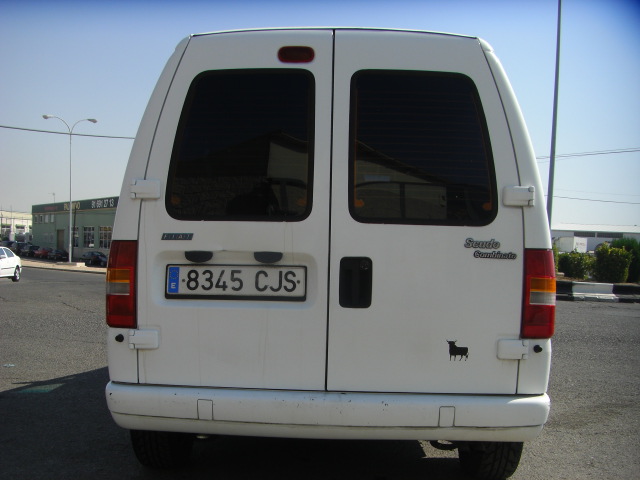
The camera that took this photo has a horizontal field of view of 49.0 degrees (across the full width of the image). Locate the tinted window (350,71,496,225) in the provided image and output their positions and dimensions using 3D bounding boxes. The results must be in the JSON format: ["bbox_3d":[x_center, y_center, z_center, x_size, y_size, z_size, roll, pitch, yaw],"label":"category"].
[{"bbox_3d":[0.393,-0.356,2.675,0.549,0.596,0.030,1,-10,2],"label":"tinted window"}]

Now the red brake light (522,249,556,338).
[{"bbox_3d":[0.819,0.201,2.650,0.130,0.333,0.100,1,-4,2],"label":"red brake light"}]

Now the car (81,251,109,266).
[{"bbox_3d":[-19.281,1.685,62.000,1.720,1.430,4.100,2,-1,-41],"label":"car"}]

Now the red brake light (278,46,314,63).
[{"bbox_3d":[-0.091,-0.725,2.755,0.140,0.060,0.030,1,-10,2],"label":"red brake light"}]

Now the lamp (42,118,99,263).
[{"bbox_3d":[-20.926,-4.283,59.000,4.600,12.400,0.400,2,-1,-32],"label":"lamp"}]

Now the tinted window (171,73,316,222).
[{"bbox_3d":[-0.297,-0.367,2.690,0.546,0.590,0.030,1,-10,2],"label":"tinted window"}]

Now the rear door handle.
[{"bbox_3d":[0.134,0.159,2.610,0.120,0.188,0.040,1,-4,2],"label":"rear door handle"}]

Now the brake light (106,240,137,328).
[{"bbox_3d":[-0.752,0.170,2.700,0.127,0.333,0.100,1,-4,2],"label":"brake light"}]

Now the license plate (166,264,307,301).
[{"bbox_3d":[-0.313,0.162,2.635,0.528,0.128,0.020,1,-4,2],"label":"license plate"}]

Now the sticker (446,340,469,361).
[{"bbox_3d":[0.509,0.409,2.595,0.081,0.076,0.004,1,-4,2],"label":"sticker"}]

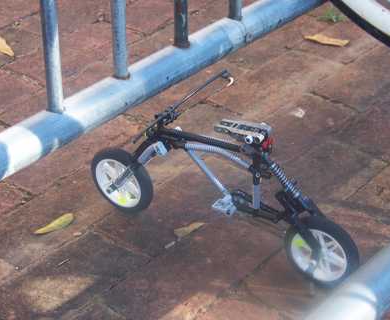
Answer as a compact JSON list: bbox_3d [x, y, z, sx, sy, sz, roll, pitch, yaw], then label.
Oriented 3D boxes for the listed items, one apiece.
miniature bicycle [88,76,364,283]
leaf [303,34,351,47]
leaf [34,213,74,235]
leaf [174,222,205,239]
[{"bbox_3d":[0.021,0.021,1.235,0.337,0.172,0.158,19,41,30],"label":"miniature bicycle"},{"bbox_3d":[0.187,-0.172,1.693,0.063,0.008,0.023,17,37,28],"label":"leaf"},{"bbox_3d":[-0.154,0.072,1.319,0.015,0.009,0.051,23,39,34],"label":"leaf"},{"bbox_3d":[-0.005,0.075,1.304,0.038,0.008,0.014,-21,37,-28],"label":"leaf"}]

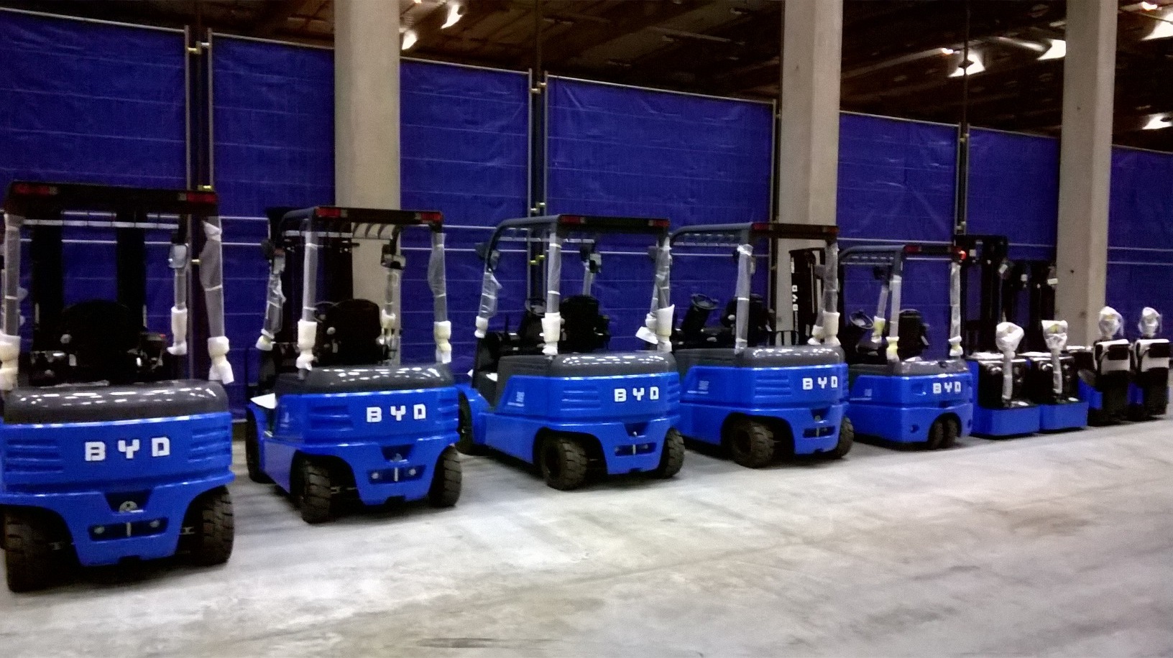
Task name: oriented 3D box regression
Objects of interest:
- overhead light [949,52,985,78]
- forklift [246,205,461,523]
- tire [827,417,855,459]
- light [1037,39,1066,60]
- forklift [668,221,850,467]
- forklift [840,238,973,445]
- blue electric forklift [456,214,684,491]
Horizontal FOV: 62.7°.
[{"bbox_3d":[8.707,-6.049,22.038,0.560,0.430,0.560,-1,4,-29],"label":"overhead light"},{"bbox_3d":[-1.880,0.144,7.710,1.300,2.260,2.580,-1,4,-28],"label":"forklift"},{"bbox_3d":[2.346,1.005,9.233,0.185,0.464,0.464,-1,4,-24],"label":"tire"},{"bbox_3d":[9.949,-5.933,20.415,0.560,0.430,0.560,-1,4,-29],"label":"light"},{"bbox_3d":[1.549,0.099,9.656,1.270,2.200,2.380,-1,4,-29],"label":"forklift"},{"bbox_3d":[3.182,0.128,10.596,1.120,2.070,2.200,-1,4,-29],"label":"forklift"},{"bbox_3d":[-0.137,0.137,8.692,1.270,2.200,2.380,-1,4,-29],"label":"blue electric forklift"}]

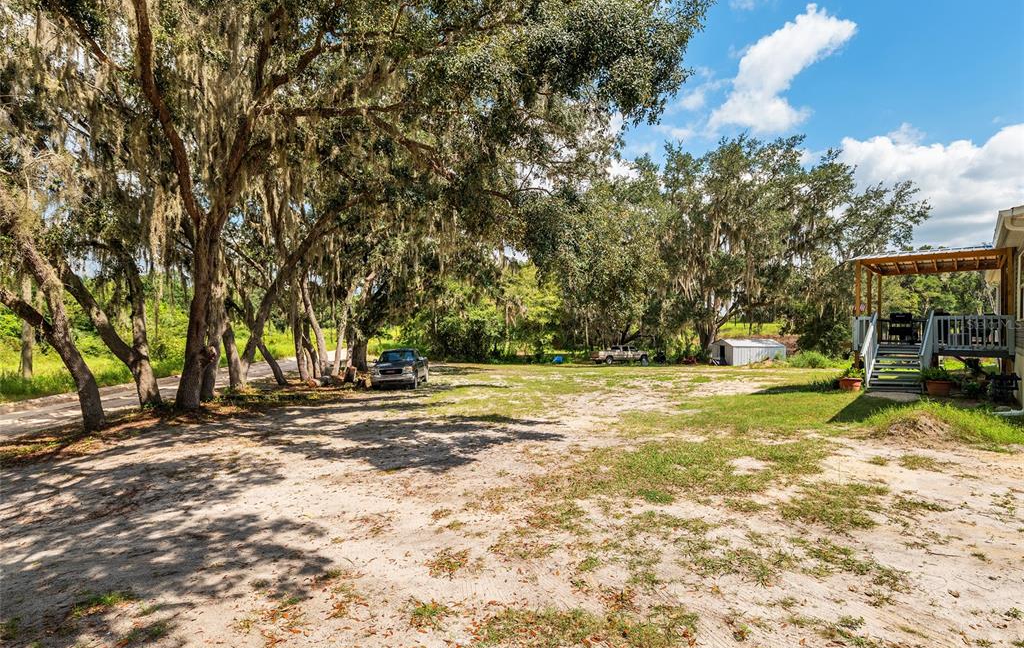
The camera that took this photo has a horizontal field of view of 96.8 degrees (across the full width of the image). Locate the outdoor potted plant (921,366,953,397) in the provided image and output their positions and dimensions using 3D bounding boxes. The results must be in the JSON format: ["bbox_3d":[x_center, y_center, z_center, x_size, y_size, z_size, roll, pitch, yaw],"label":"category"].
[{"bbox_3d":[11.299,1.529,12.100,0.600,0.800,0.600,0,0,43],"label":"outdoor potted plant"}]

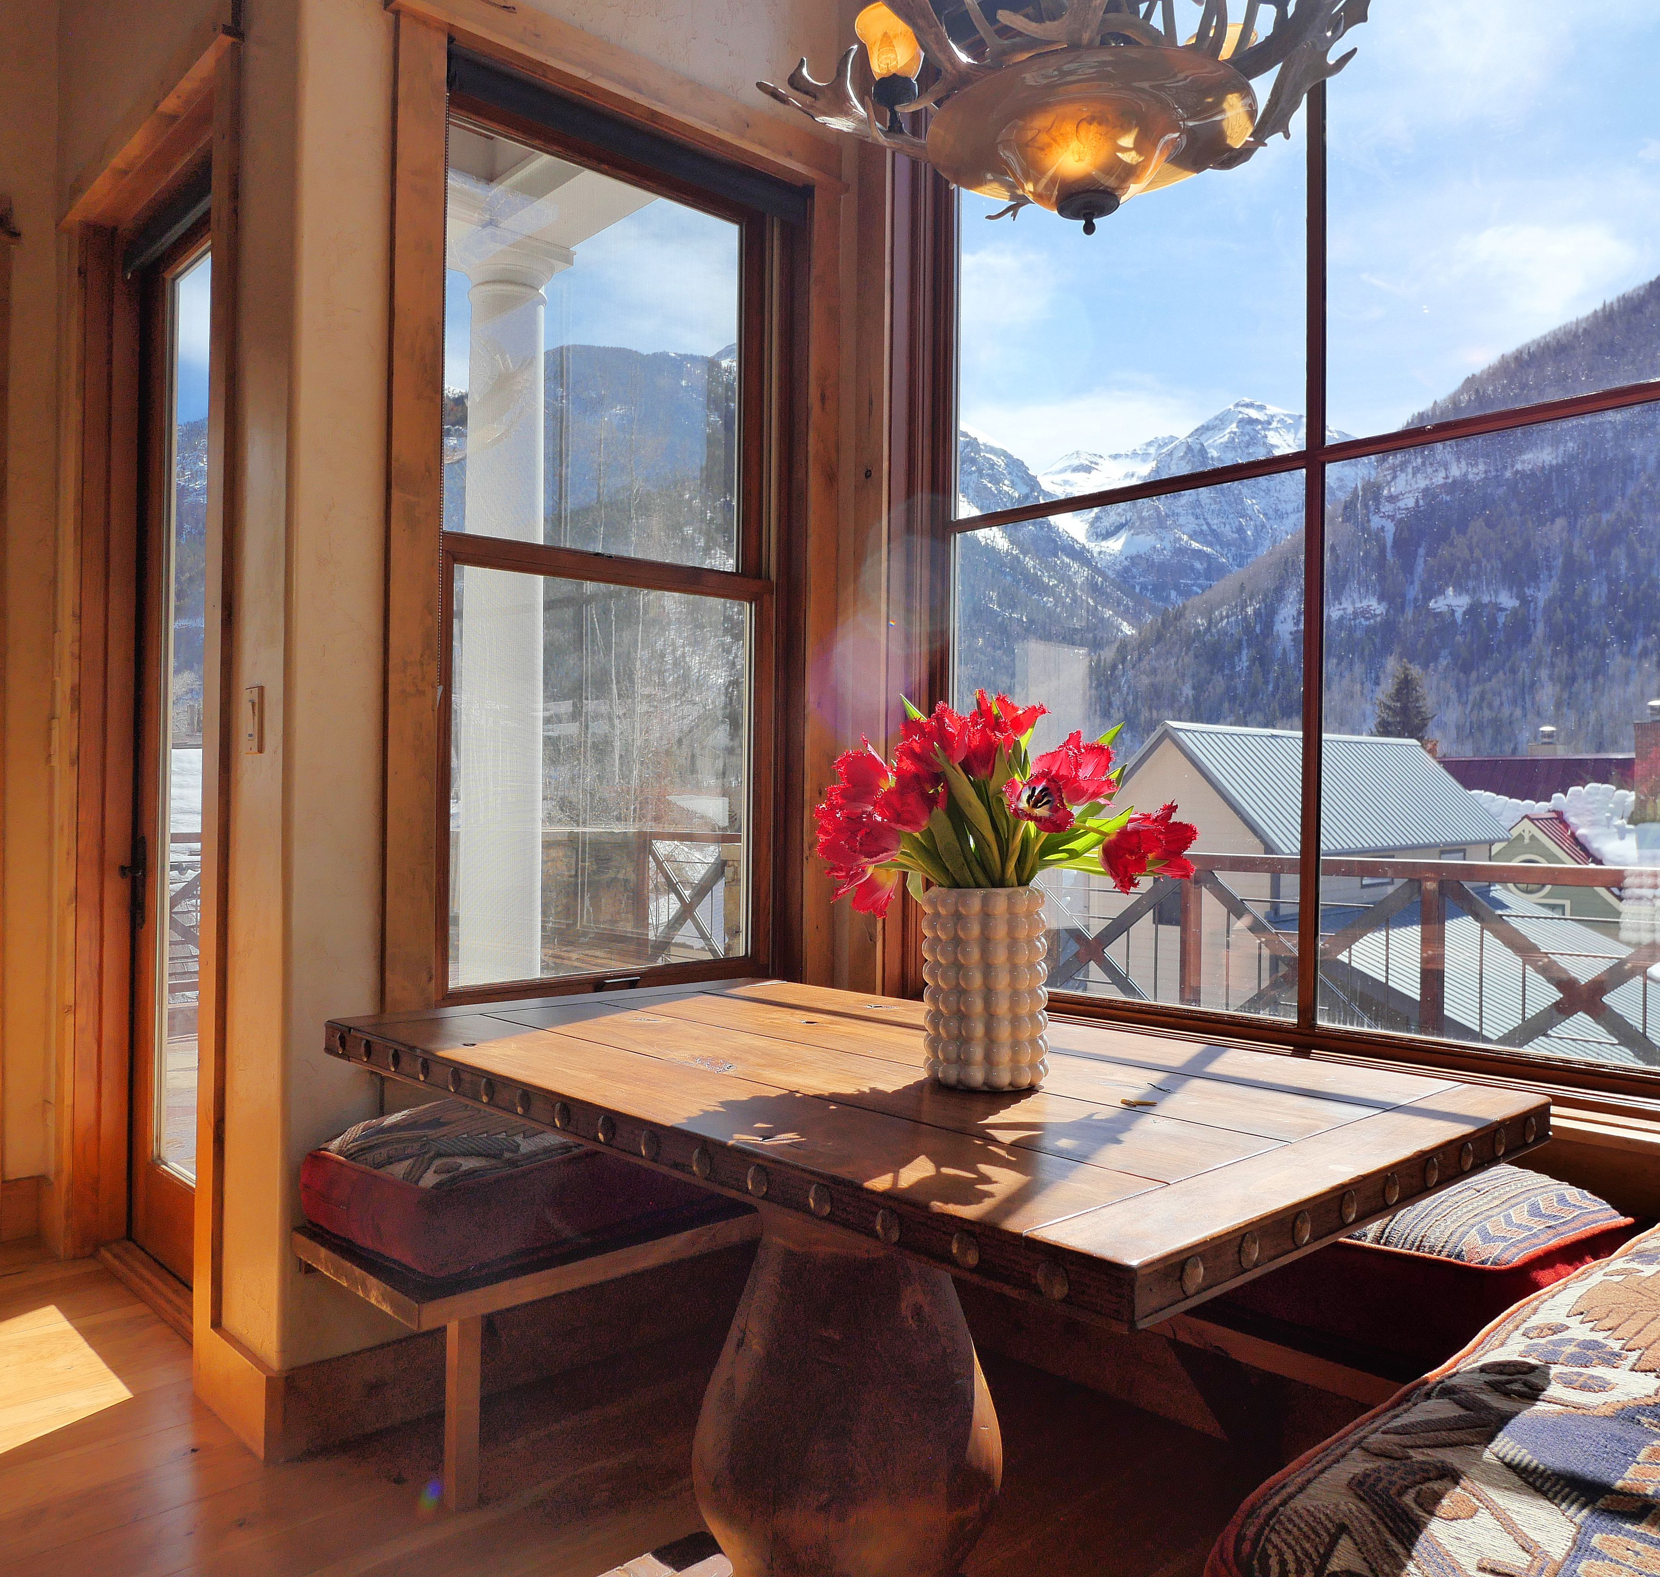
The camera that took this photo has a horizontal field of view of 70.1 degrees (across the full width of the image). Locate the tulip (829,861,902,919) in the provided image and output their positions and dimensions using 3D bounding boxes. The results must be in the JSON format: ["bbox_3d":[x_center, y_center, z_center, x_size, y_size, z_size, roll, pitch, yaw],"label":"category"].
[{"bbox_3d":[0.042,0.121,1.420,0.082,0.067,0.080,1,0,0],"label":"tulip"}]

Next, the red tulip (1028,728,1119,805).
[{"bbox_3d":[0.301,-0.024,1.460,0.106,0.091,0.090,1,0,0],"label":"red tulip"}]

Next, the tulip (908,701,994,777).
[{"bbox_3d":[0.148,-0.060,1.450,0.099,0.090,0.085,1,0,0],"label":"tulip"}]

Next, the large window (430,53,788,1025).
[{"bbox_3d":[-0.411,-0.479,2.469,0.850,1.763,0.100,1,0,-40],"label":"large window"}]

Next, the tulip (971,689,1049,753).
[{"bbox_3d":[0.223,-0.083,1.460,0.091,0.077,0.080,1,0,0],"label":"tulip"}]

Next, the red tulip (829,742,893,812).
[{"bbox_3d":[0.038,-0.013,1.440,0.075,0.083,0.080,1,0,0],"label":"red tulip"}]

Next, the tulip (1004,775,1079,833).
[{"bbox_3d":[0.246,0.018,1.390,0.087,0.070,0.080,1,0,-6],"label":"tulip"}]

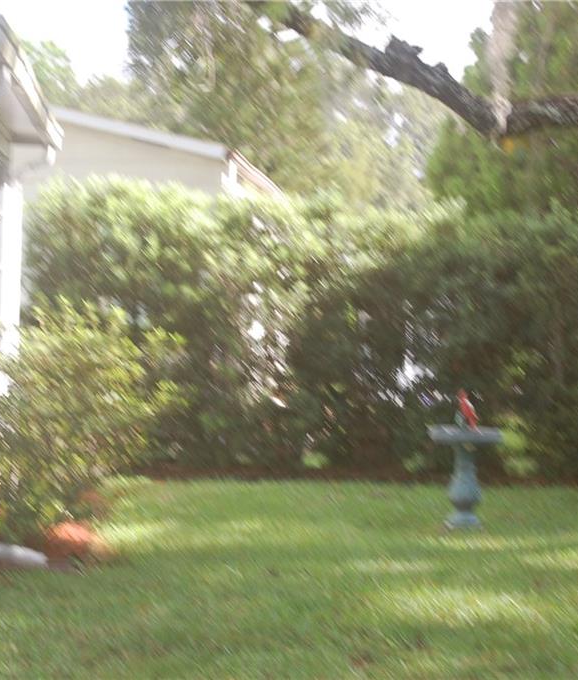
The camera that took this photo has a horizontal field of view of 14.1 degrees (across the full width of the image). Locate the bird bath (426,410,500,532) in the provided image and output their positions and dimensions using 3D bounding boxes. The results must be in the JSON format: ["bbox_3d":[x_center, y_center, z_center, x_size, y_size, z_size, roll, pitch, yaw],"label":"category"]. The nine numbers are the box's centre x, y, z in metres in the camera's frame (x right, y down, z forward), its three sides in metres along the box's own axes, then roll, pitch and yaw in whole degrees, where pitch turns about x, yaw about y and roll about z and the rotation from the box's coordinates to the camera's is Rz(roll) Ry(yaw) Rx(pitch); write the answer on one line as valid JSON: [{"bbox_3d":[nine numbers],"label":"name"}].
[{"bbox_3d":[1.171,0.902,15.500,0.475,0.700,0.475,0,-1,0],"label":"bird bath"}]

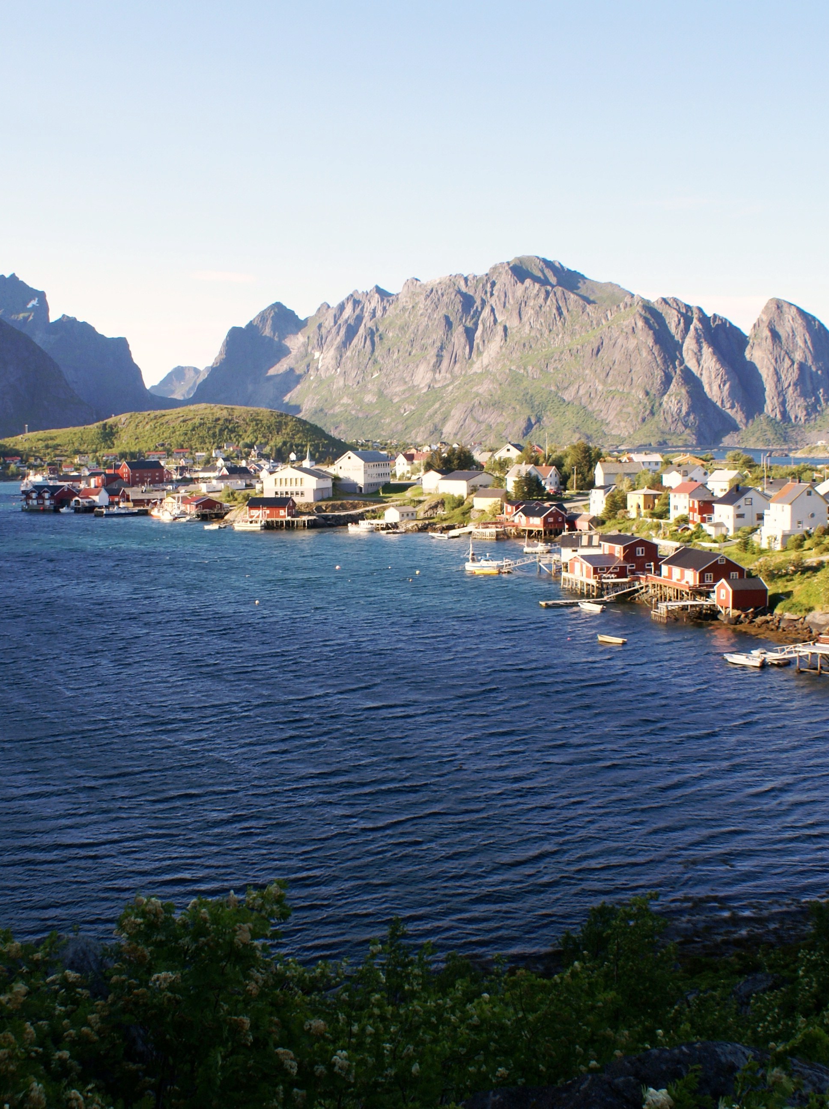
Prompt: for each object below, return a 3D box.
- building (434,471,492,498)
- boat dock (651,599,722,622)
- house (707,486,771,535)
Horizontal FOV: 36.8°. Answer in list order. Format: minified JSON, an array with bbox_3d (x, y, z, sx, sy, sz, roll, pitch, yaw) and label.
[{"bbox_3d":[17.733,-22.359,401.069,12.670,8.450,15.590,-4,6,-32],"label":"building"},{"bbox_3d":[32.270,6.650,147.690,8.000,2.450,2.800,-1,5,-3],"label":"boat dock"},{"bbox_3d":[65.212,-8.691,247.610,8.590,9.090,7.550,-2,5,-17],"label":"house"}]

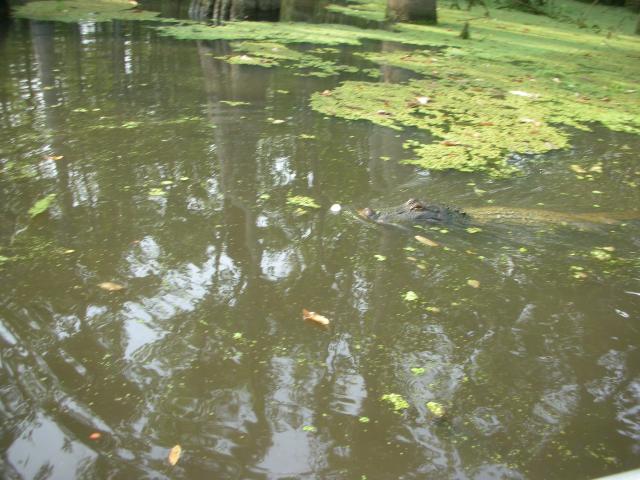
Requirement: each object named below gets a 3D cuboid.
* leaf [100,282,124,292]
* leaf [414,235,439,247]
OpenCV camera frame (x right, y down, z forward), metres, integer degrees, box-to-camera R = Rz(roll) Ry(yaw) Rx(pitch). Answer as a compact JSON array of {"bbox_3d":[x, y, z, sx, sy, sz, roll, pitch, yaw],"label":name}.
[{"bbox_3d":[-0.694,0.156,2.149,0.096,0.015,0.046,5,26,10],"label":"leaf"},{"bbox_3d":[0.411,0.003,2.496,0.108,0.015,0.043,22,33,38],"label":"leaf"}]

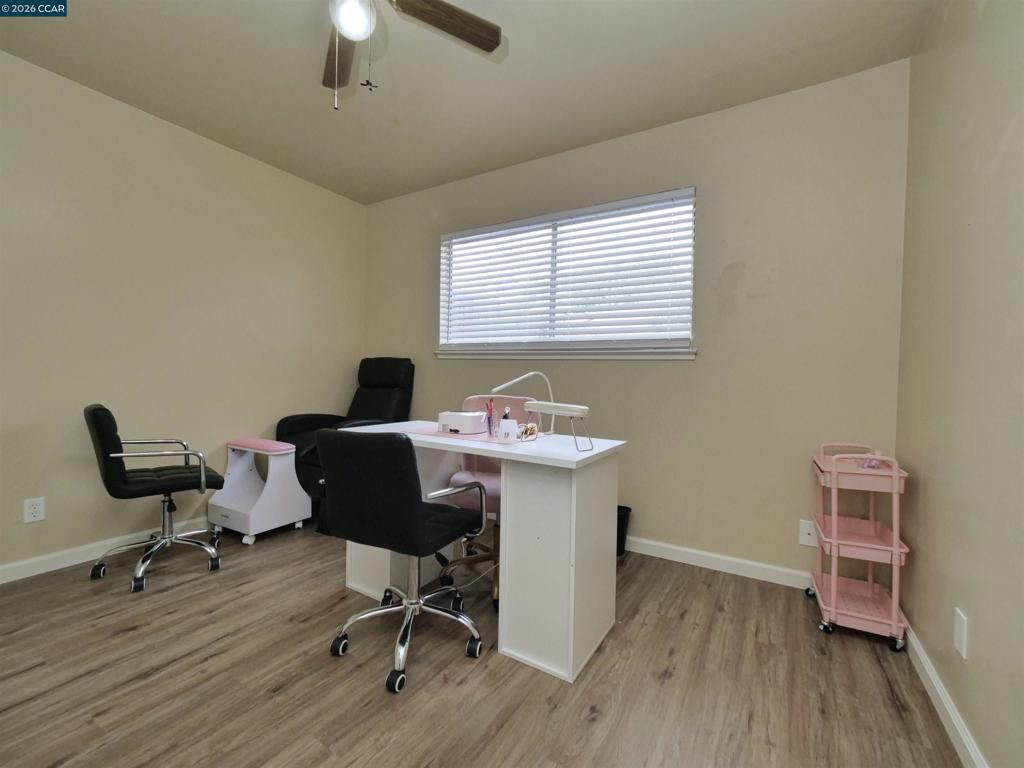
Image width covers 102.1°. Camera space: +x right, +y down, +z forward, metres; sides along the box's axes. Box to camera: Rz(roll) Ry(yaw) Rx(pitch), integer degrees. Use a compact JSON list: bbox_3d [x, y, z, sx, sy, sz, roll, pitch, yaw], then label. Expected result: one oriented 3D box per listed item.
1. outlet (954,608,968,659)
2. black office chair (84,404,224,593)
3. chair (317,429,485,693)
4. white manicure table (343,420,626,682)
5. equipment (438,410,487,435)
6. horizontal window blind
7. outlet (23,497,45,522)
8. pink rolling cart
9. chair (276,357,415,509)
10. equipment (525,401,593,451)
[{"bbox_3d":[1.267,0.702,1.164,0.008,0.113,0.071,2,3,30],"label":"outlet"},{"bbox_3d":[-1.814,0.531,2.144,0.550,0.860,0.565,3,3,42],"label":"black office chair"},{"bbox_3d":[-0.384,0.568,1.577,0.550,0.855,0.570,2,2,25],"label":"chair"},{"bbox_3d":[-0.182,0.607,1.860,1.222,0.760,0.490,2,3,32],"label":"white manicure table"},{"bbox_3d":[-0.223,0.178,1.941,0.200,0.090,0.160,2,3,30],"label":"equipment"},{"bbox_3d":[0.219,-0.644,2.638,1.728,0.837,0.050,2,3,30],"label":"horizontal window blind"},{"bbox_3d":[-2.371,0.624,2.054,0.008,0.113,0.070,2,3,30],"label":"outlet"},{"bbox_3d":[1.427,0.637,1.724,0.265,0.738,0.345,2,3,30],"label":"pink rolling cart"},{"bbox_3d":[-1.181,0.377,3.026,0.690,1.110,0.800,2,3,35],"label":"chair"},{"bbox_3d":[0.172,0.161,1.609,0.300,0.156,0.110,3,3,43],"label":"equipment"}]

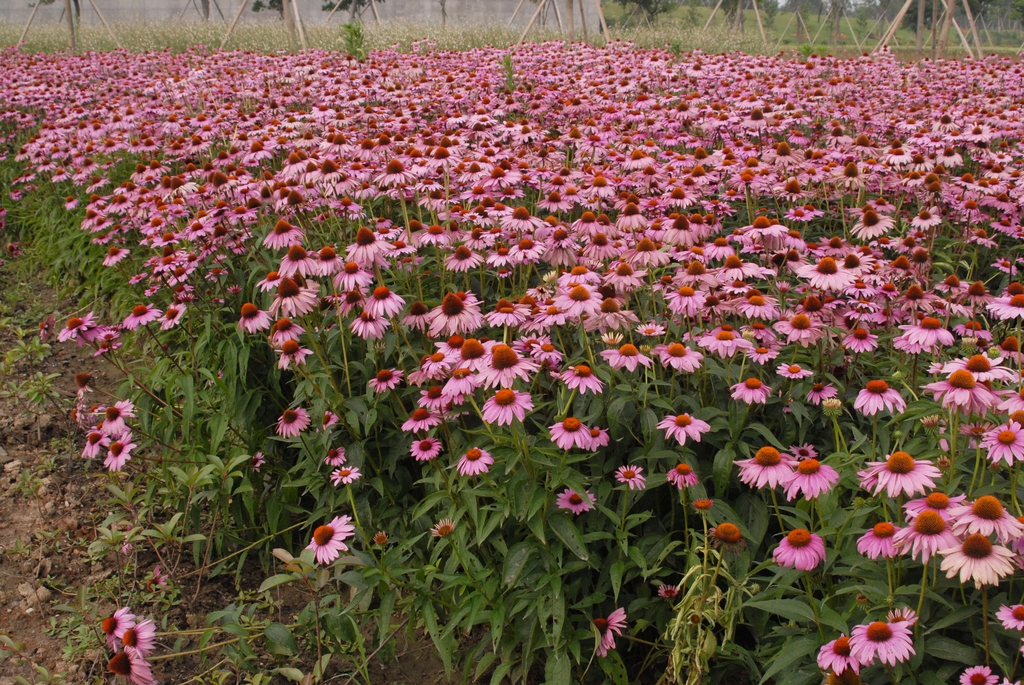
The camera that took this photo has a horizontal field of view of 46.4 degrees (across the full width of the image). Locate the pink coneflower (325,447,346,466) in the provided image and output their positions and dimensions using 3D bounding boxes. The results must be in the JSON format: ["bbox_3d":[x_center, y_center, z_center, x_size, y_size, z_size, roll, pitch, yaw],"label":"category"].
[{"bbox_3d":[-0.425,0.267,2.850,0.053,0.034,0.052,-14,45,4],"label":"pink coneflower"}]

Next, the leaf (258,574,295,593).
[{"bbox_3d":[-0.473,0.484,2.400,0.075,0.016,0.032,-20,32,-6],"label":"leaf"}]

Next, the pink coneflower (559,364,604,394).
[{"bbox_3d":[0.135,0.066,2.250,0.087,0.039,0.085,8,24,-2],"label":"pink coneflower"}]

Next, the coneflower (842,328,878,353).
[{"bbox_3d":[0.620,-0.008,2.120,0.063,0.031,0.063,0,22,0],"label":"coneflower"}]

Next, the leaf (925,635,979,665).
[{"bbox_3d":[0.606,0.425,1.650,0.085,0.022,0.048,19,41,5],"label":"leaf"}]

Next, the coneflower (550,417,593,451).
[{"bbox_3d":[0.114,0.170,2.300,0.081,0.048,0.081,1,23,3],"label":"coneflower"}]

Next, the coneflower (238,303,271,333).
[{"bbox_3d":[-0.577,-0.060,2.650,0.070,0.052,0.069,-12,24,3],"label":"coneflower"}]

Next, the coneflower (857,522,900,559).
[{"bbox_3d":[0.578,0.303,1.870,0.073,0.041,0.073,7,22,18],"label":"coneflower"}]

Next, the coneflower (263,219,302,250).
[{"bbox_3d":[-0.509,-0.242,2.650,0.089,0.060,0.089,2,16,-11],"label":"coneflower"}]

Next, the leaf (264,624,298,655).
[{"bbox_3d":[-0.482,0.621,2.500,0.085,0.016,0.055,39,48,17],"label":"leaf"}]

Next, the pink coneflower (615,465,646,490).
[{"bbox_3d":[0.192,0.211,1.920,0.052,0.024,0.052,0,39,0],"label":"pink coneflower"}]

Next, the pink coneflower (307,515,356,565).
[{"bbox_3d":[-0.276,0.283,1.750,0.038,0.085,0.085,38,0,-40],"label":"pink coneflower"}]

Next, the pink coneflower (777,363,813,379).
[{"bbox_3d":[0.591,0.056,2.500,0.075,0.024,0.073,3,19,-1],"label":"pink coneflower"}]

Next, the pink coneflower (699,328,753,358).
[{"bbox_3d":[0.393,-0.002,2.200,0.098,0.037,0.098,3,16,10],"label":"pink coneflower"}]

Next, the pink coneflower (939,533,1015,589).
[{"bbox_3d":[0.572,0.269,1.470,0.096,0.043,0.096,0,21,0],"label":"pink coneflower"}]

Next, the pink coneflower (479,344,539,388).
[{"bbox_3d":[-0.006,0.037,2.000,0.100,0.052,0.098,0,27,0],"label":"pink coneflower"}]

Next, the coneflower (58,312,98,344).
[{"bbox_3d":[-0.870,-0.028,2.400,0.080,0.040,0.080,-19,21,5],"label":"coneflower"}]

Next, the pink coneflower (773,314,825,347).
[{"bbox_3d":[0.481,-0.026,2.000,0.083,0.042,0.083,0,22,0],"label":"pink coneflower"}]

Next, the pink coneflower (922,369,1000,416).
[{"bbox_3d":[0.587,0.058,1.560,0.095,0.045,0.095,-2,22,0],"label":"pink coneflower"}]

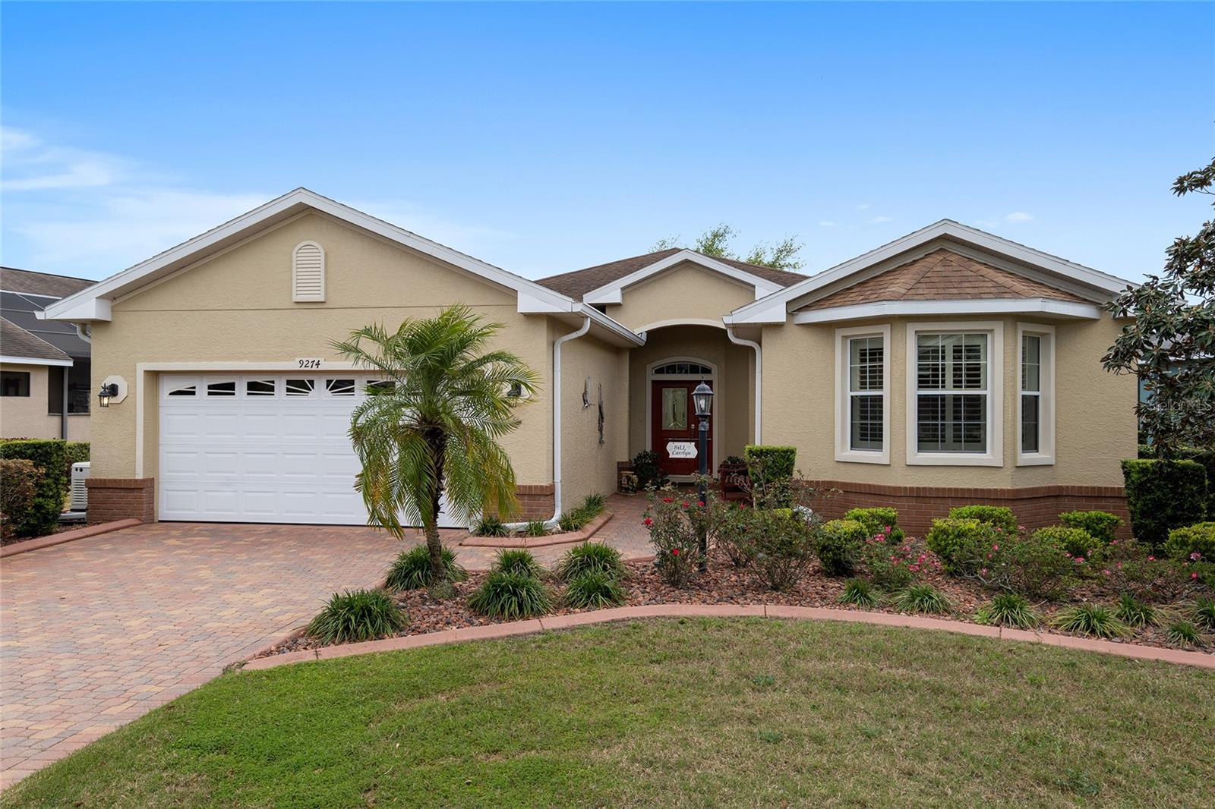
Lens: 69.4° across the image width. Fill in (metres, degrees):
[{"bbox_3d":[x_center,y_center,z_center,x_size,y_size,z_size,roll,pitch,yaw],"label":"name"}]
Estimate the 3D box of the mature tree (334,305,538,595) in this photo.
[{"bbox_3d":[-1.573,0.366,8.100,1.800,2.590,1.800,0,0,9],"label":"mature tree"}]

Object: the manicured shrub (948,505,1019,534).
[{"bbox_3d":[4.450,1.462,10.400,0.800,0.460,0.720,0,0,9],"label":"manicured shrub"}]

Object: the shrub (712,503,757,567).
[{"bbox_3d":[1.359,1.346,9.200,0.500,0.640,0.500,0,0,9],"label":"shrub"}]

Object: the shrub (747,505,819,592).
[{"bbox_3d":[1.600,1.298,7.970,0.620,0.720,0.600,0,0,9],"label":"shrub"}]

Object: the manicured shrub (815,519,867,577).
[{"bbox_3d":[2.329,1.409,8.750,0.500,0.520,0.500,0,0,9],"label":"manicured shrub"}]

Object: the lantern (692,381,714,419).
[{"bbox_3d":[0.946,-0.047,8.700,0.215,0.370,0.215,0,0,9],"label":"lantern"}]

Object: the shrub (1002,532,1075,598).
[{"bbox_3d":[3.756,1.372,7.662,0.655,0.541,0.655,0,0,0],"label":"shrub"}]

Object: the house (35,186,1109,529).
[{"bbox_3d":[0.955,-1.126,19.444,14.900,5.750,17.750,0,0,10],"label":"house"}]

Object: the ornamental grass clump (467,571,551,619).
[{"bbox_3d":[-0.776,1.470,6.925,0.660,0.319,0.660,0,0,0],"label":"ornamental grass clump"}]

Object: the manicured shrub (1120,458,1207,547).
[{"bbox_3d":[6.599,1.186,10.400,0.920,1.040,0.800,0,0,9],"label":"manicured shrub"}]

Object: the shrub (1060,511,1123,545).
[{"bbox_3d":[5.788,1.484,10.500,0.710,0.420,0.660,0,0,9],"label":"shrub"}]

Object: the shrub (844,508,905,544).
[{"bbox_3d":[3.194,1.437,10.523,0.729,0.415,0.656,0,0,0],"label":"shrub"}]

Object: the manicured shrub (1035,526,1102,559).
[{"bbox_3d":[4.575,1.420,8.726,0.680,0.443,0.646,0,0,0],"label":"manicured shrub"}]

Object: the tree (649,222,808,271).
[{"bbox_3d":[5.243,-2.953,38.000,7.400,9.800,7.200,0,0,0],"label":"tree"}]

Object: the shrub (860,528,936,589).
[{"bbox_3d":[2.683,1.389,8.088,0.700,0.503,0.700,0,0,0],"label":"shrub"}]

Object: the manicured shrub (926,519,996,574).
[{"bbox_3d":[3.607,1.421,8.950,0.700,0.520,0.660,0,0,9],"label":"manicured shrub"}]

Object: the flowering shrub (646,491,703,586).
[{"bbox_3d":[0.595,1.198,7.975,0.544,0.845,0.544,0,0,0],"label":"flowering shrub"}]

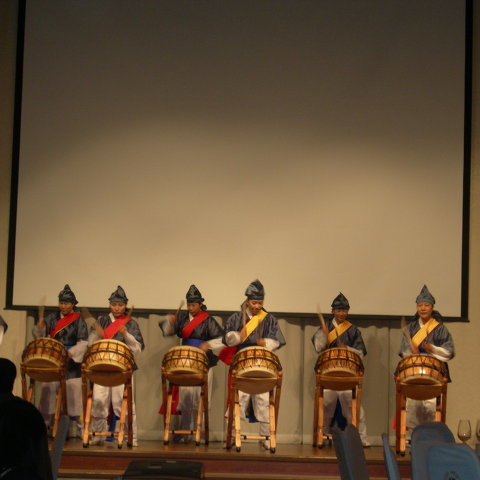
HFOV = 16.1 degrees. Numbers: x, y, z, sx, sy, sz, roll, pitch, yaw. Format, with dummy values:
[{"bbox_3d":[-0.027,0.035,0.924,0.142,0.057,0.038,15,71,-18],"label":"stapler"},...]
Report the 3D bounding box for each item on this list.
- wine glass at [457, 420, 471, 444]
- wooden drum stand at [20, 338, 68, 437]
[{"bbox_3d":[1.236,1.102,9.391,0.076,0.215,0.076,2,-5,0],"label":"wine glass"},{"bbox_3d":[-2.148,1.632,18.655,0.510,1.103,0.560,2,-5,0],"label":"wooden drum stand"}]

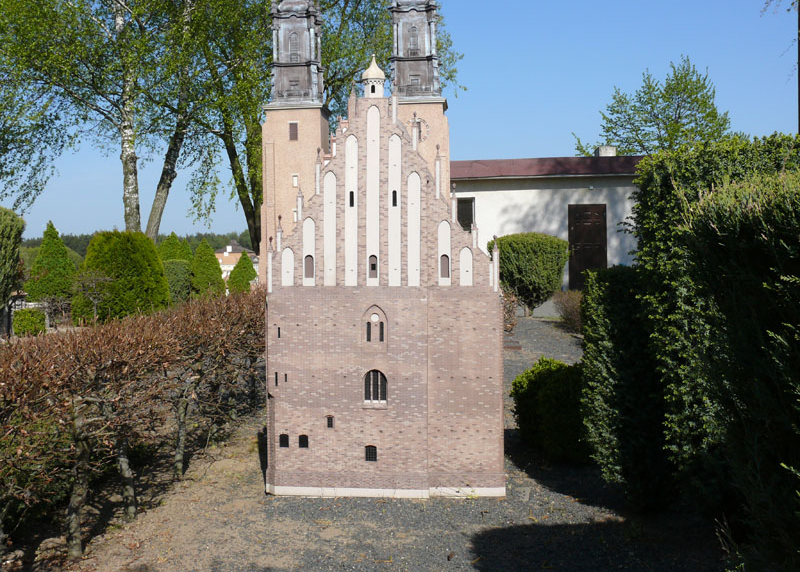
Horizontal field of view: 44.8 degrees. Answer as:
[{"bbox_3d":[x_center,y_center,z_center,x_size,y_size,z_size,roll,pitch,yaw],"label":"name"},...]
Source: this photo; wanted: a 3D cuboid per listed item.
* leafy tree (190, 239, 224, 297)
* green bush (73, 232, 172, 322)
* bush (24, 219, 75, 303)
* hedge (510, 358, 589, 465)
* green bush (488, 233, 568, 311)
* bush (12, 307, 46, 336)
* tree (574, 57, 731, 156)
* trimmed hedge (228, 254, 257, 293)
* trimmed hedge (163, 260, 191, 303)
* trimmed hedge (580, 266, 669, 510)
[{"bbox_3d":[-3.857,-0.311,19.500,0.703,1.286,0.720,0,1,0],"label":"leafy tree"},{"bbox_3d":[-4.390,-0.134,15.300,1.545,1.482,1.500,0,1,0],"label":"green bush"},{"bbox_3d":[-6.302,-0.361,17.500,0.938,1.641,0.950,0,1,0],"label":"bush"},{"bbox_3d":[1.118,0.846,6.700,0.697,0.607,0.720,0,1,0],"label":"hedge"},{"bbox_3d":[2.145,-0.184,16.200,1.335,1.419,1.300,0,1,0],"label":"green bush"},{"bbox_3d":[-5.115,0.511,13.400,0.469,0.400,0.450,0,1,0],"label":"bush"},{"bbox_3d":[9.141,-4.129,35.000,5.698,8.294,5.600,0,1,0],"label":"tree"},{"bbox_3d":[-3.489,-0.244,21.500,0.665,0.997,0.660,0,1,0],"label":"trimmed hedge"},{"bbox_3d":[-4.339,-0.068,18.800,0.600,0.930,0.620,0,1,0],"label":"trimmed hedge"},{"bbox_3d":[1.377,0.557,5.750,0.592,1.333,0.650,0,1,0],"label":"trimmed hedge"}]

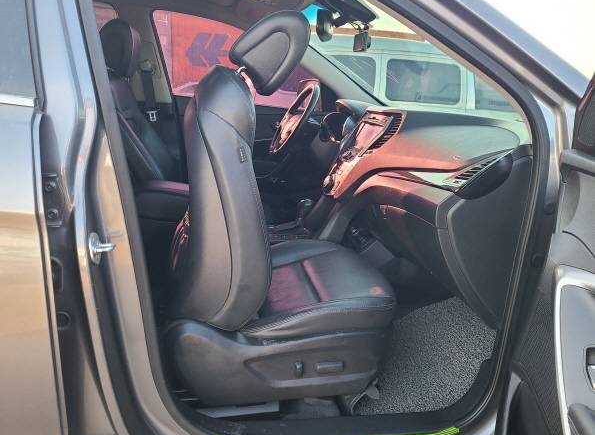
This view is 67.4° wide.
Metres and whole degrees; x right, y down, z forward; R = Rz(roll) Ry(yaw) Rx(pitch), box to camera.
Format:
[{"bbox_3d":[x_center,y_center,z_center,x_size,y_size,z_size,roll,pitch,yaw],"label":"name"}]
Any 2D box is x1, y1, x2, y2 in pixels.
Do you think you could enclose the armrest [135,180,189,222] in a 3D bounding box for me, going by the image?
[{"bbox_3d":[-0.390,-0.060,1.587,0.360,0.130,0.200,2,11,-15],"label":"armrest"}]

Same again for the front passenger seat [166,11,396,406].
[{"bbox_3d":[-0.024,-0.059,1.294,0.670,1.000,0.530,2,11,-15],"label":"front passenger seat"}]

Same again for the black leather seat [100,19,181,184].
[{"bbox_3d":[-0.427,-0.247,1.933,0.880,1.050,0.530,2,11,-15],"label":"black leather seat"}]

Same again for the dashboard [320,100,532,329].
[{"bbox_3d":[0.344,-0.162,1.761,0.480,0.600,1.400,2,11,-15],"label":"dashboard"}]

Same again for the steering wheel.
[{"bbox_3d":[0.001,-0.438,2.006,0.100,0.380,0.380,30,3,-19],"label":"steering wheel"}]

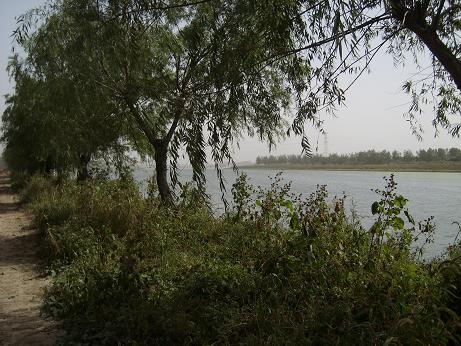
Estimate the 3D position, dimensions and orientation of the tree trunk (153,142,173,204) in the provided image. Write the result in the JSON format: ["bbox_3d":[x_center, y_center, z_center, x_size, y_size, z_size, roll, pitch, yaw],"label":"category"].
[{"bbox_3d":[-1.570,0.030,11.000,0.380,1.550,0.340,0,1,0],"label":"tree trunk"}]

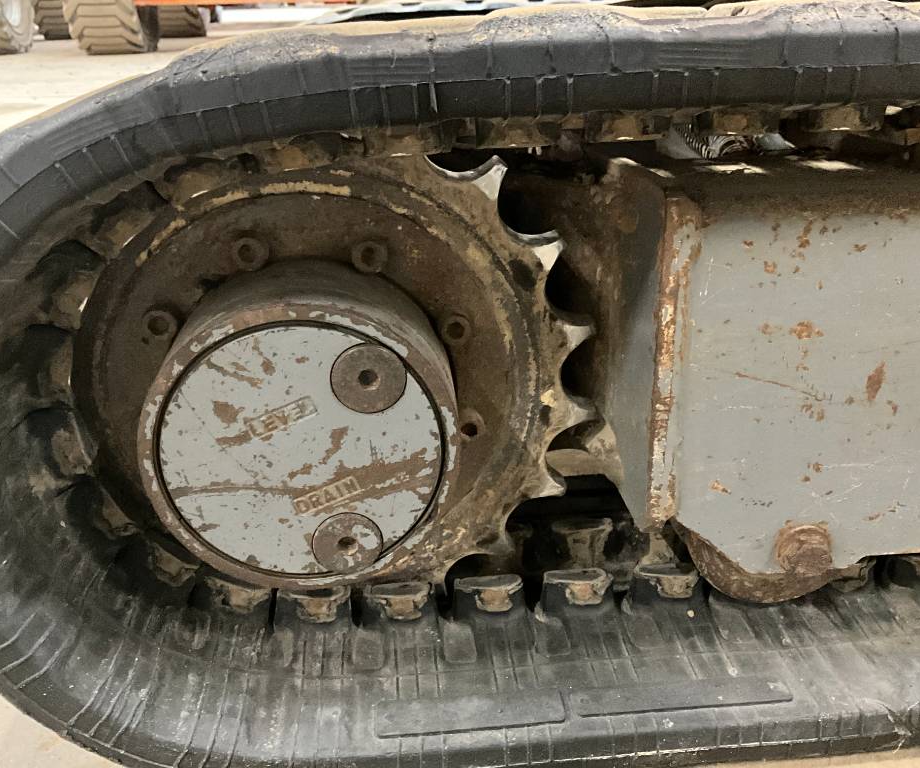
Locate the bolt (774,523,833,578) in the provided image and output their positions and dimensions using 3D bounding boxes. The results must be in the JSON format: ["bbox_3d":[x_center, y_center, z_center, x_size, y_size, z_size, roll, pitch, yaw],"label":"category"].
[{"bbox_3d":[0.175,0.085,0.434,0.024,0.024,0.013,-3,22,-5],"label":"bolt"}]

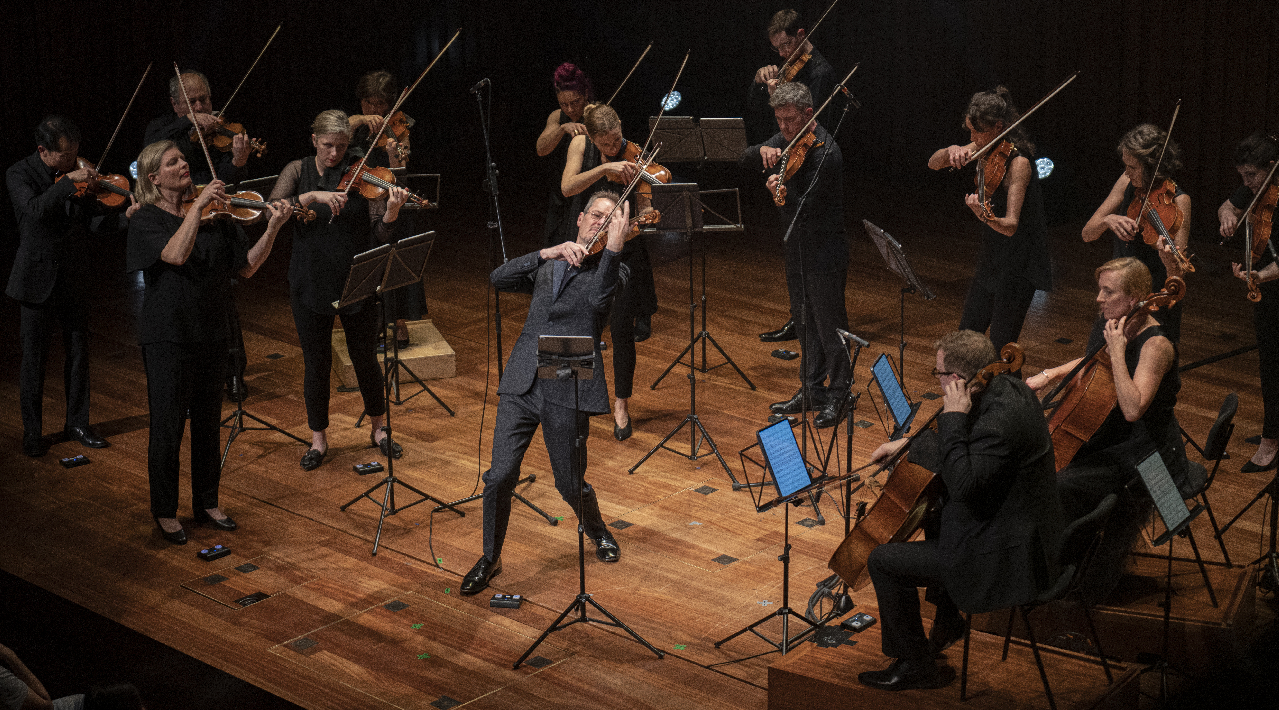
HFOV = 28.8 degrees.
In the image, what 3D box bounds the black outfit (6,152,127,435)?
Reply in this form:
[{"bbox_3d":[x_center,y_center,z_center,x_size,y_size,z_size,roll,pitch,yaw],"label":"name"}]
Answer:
[{"bbox_3d":[-2.896,-0.285,12.535,0.580,1.470,0.500,-15,22,-36],"label":"black outfit"}]

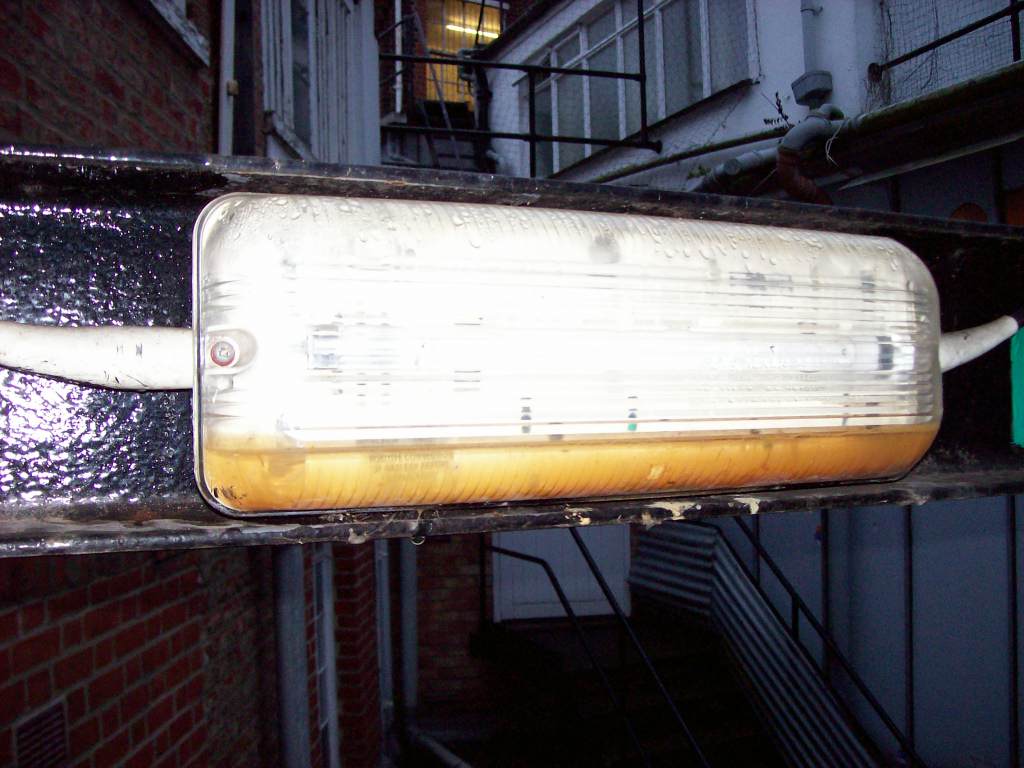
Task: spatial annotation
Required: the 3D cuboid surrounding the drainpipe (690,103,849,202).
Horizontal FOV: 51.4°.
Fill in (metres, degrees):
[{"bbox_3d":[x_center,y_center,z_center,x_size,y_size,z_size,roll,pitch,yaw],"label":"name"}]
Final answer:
[{"bbox_3d":[1.374,-1.232,5.800,0.360,0.420,0.950,-1,-1,-24],"label":"drainpipe"}]

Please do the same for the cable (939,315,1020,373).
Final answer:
[{"bbox_3d":[0.270,-0.023,0.615,0.066,0.032,0.023,-1,-1,-30],"label":"cable"}]

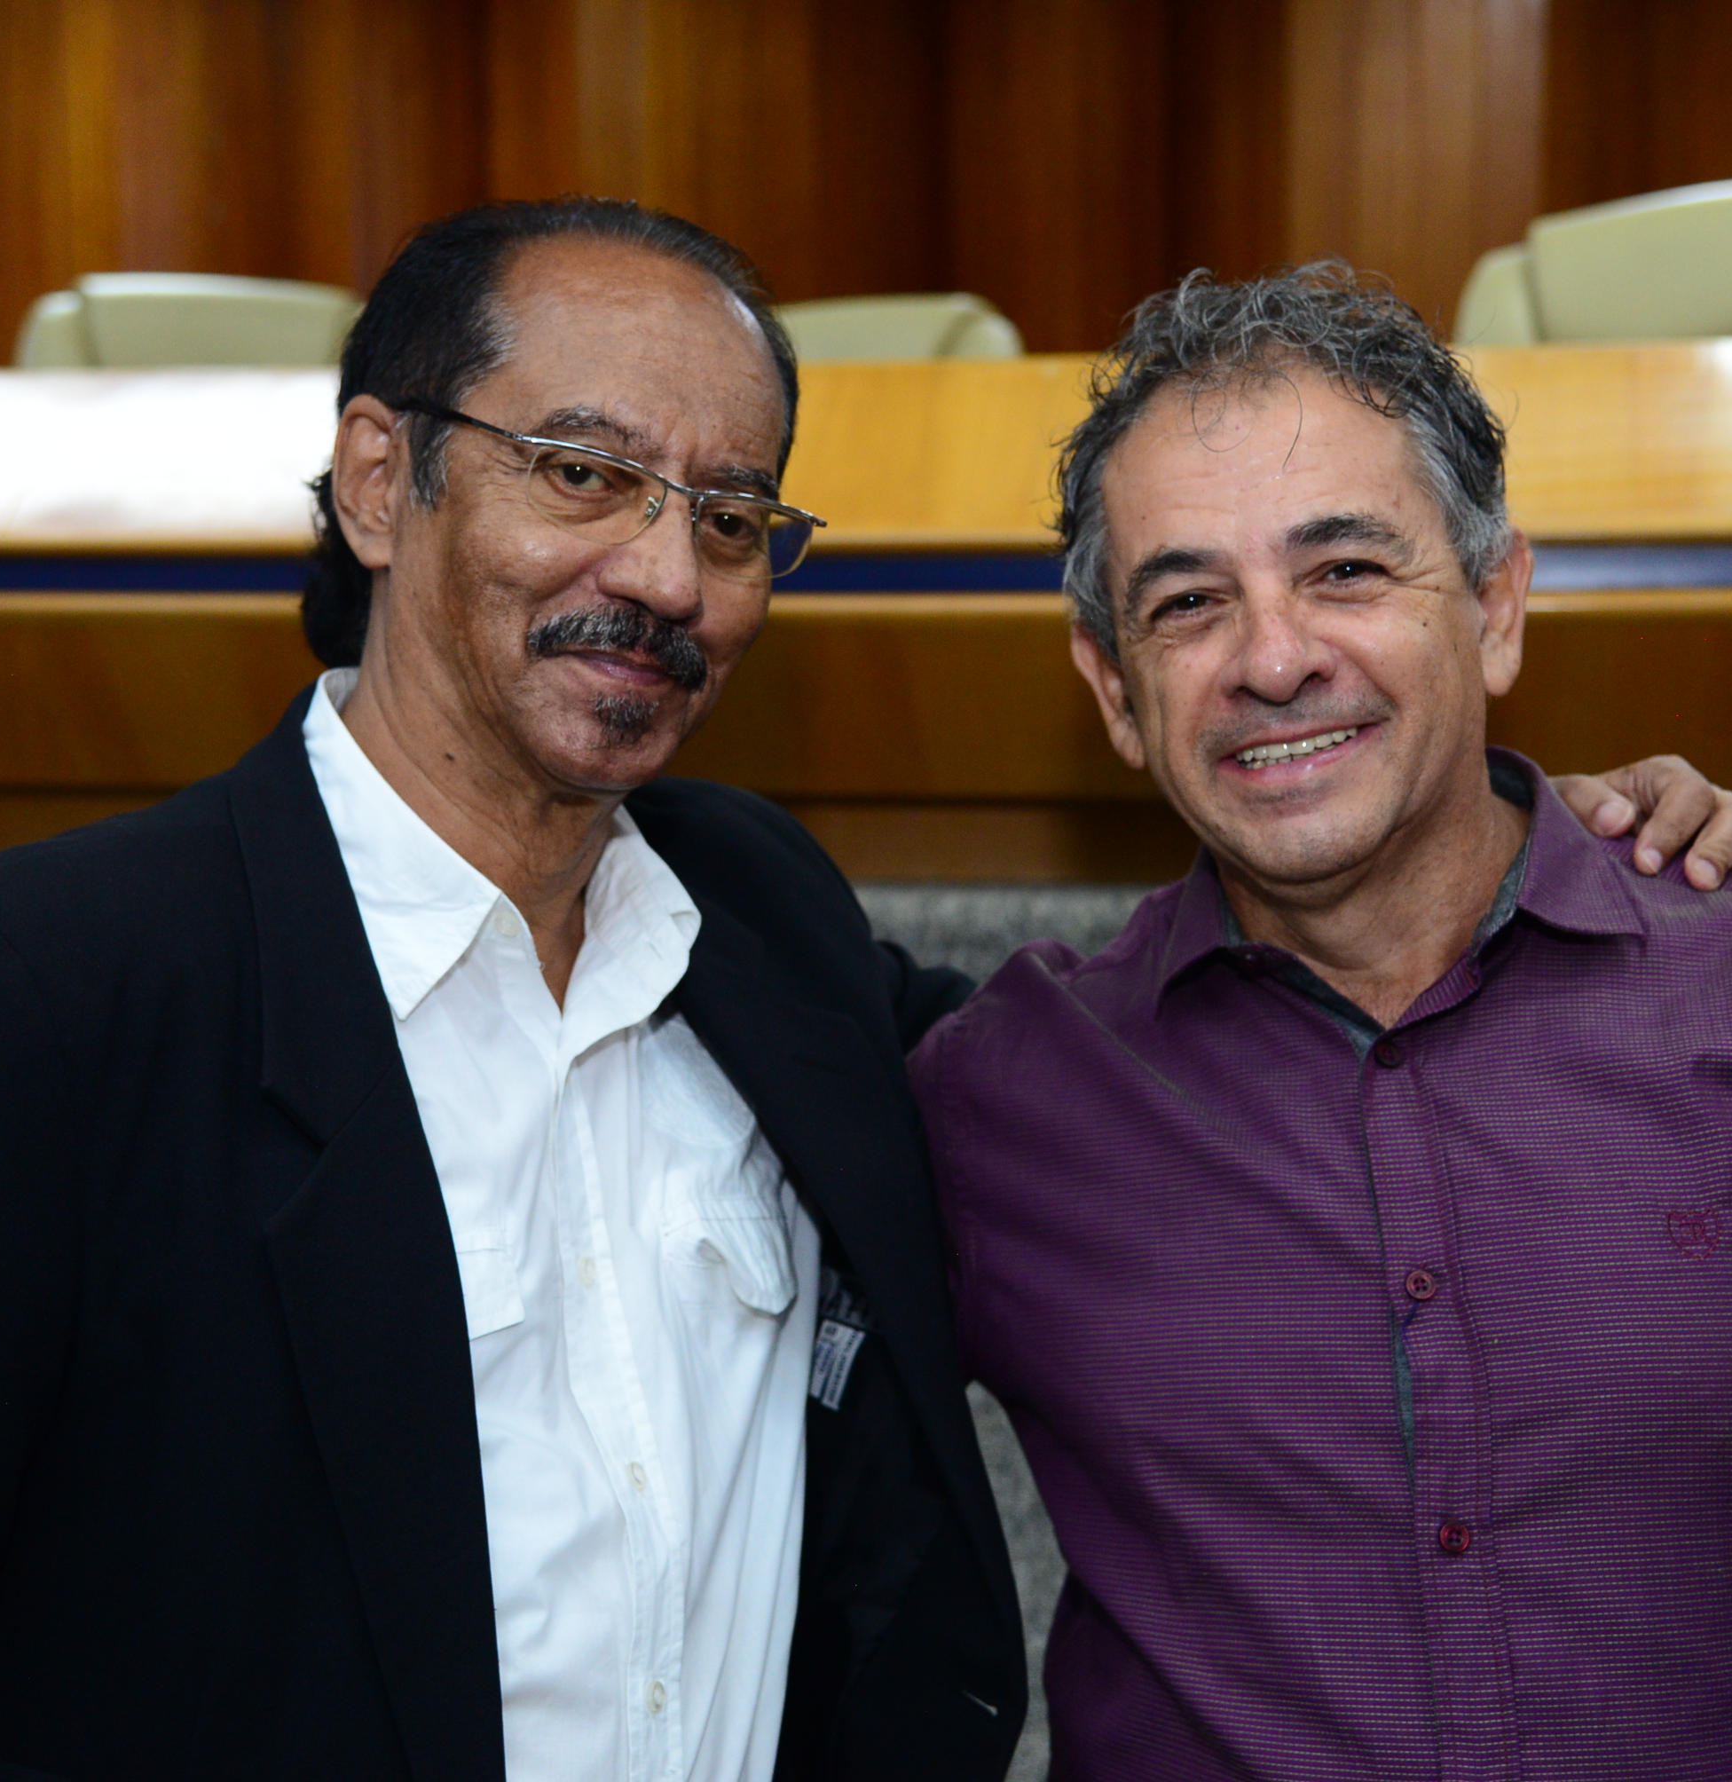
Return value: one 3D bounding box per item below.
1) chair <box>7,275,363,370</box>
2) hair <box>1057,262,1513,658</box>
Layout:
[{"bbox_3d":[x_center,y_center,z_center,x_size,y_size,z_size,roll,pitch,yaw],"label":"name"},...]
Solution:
[{"bbox_3d":[-0.763,-0.261,4.321,0.630,1.150,0.670,-3,5,-28],"label":"chair"},{"bbox_3d":[0.179,-0.172,1.385,0.185,0.195,0.200,-10,4,11],"label":"hair"}]

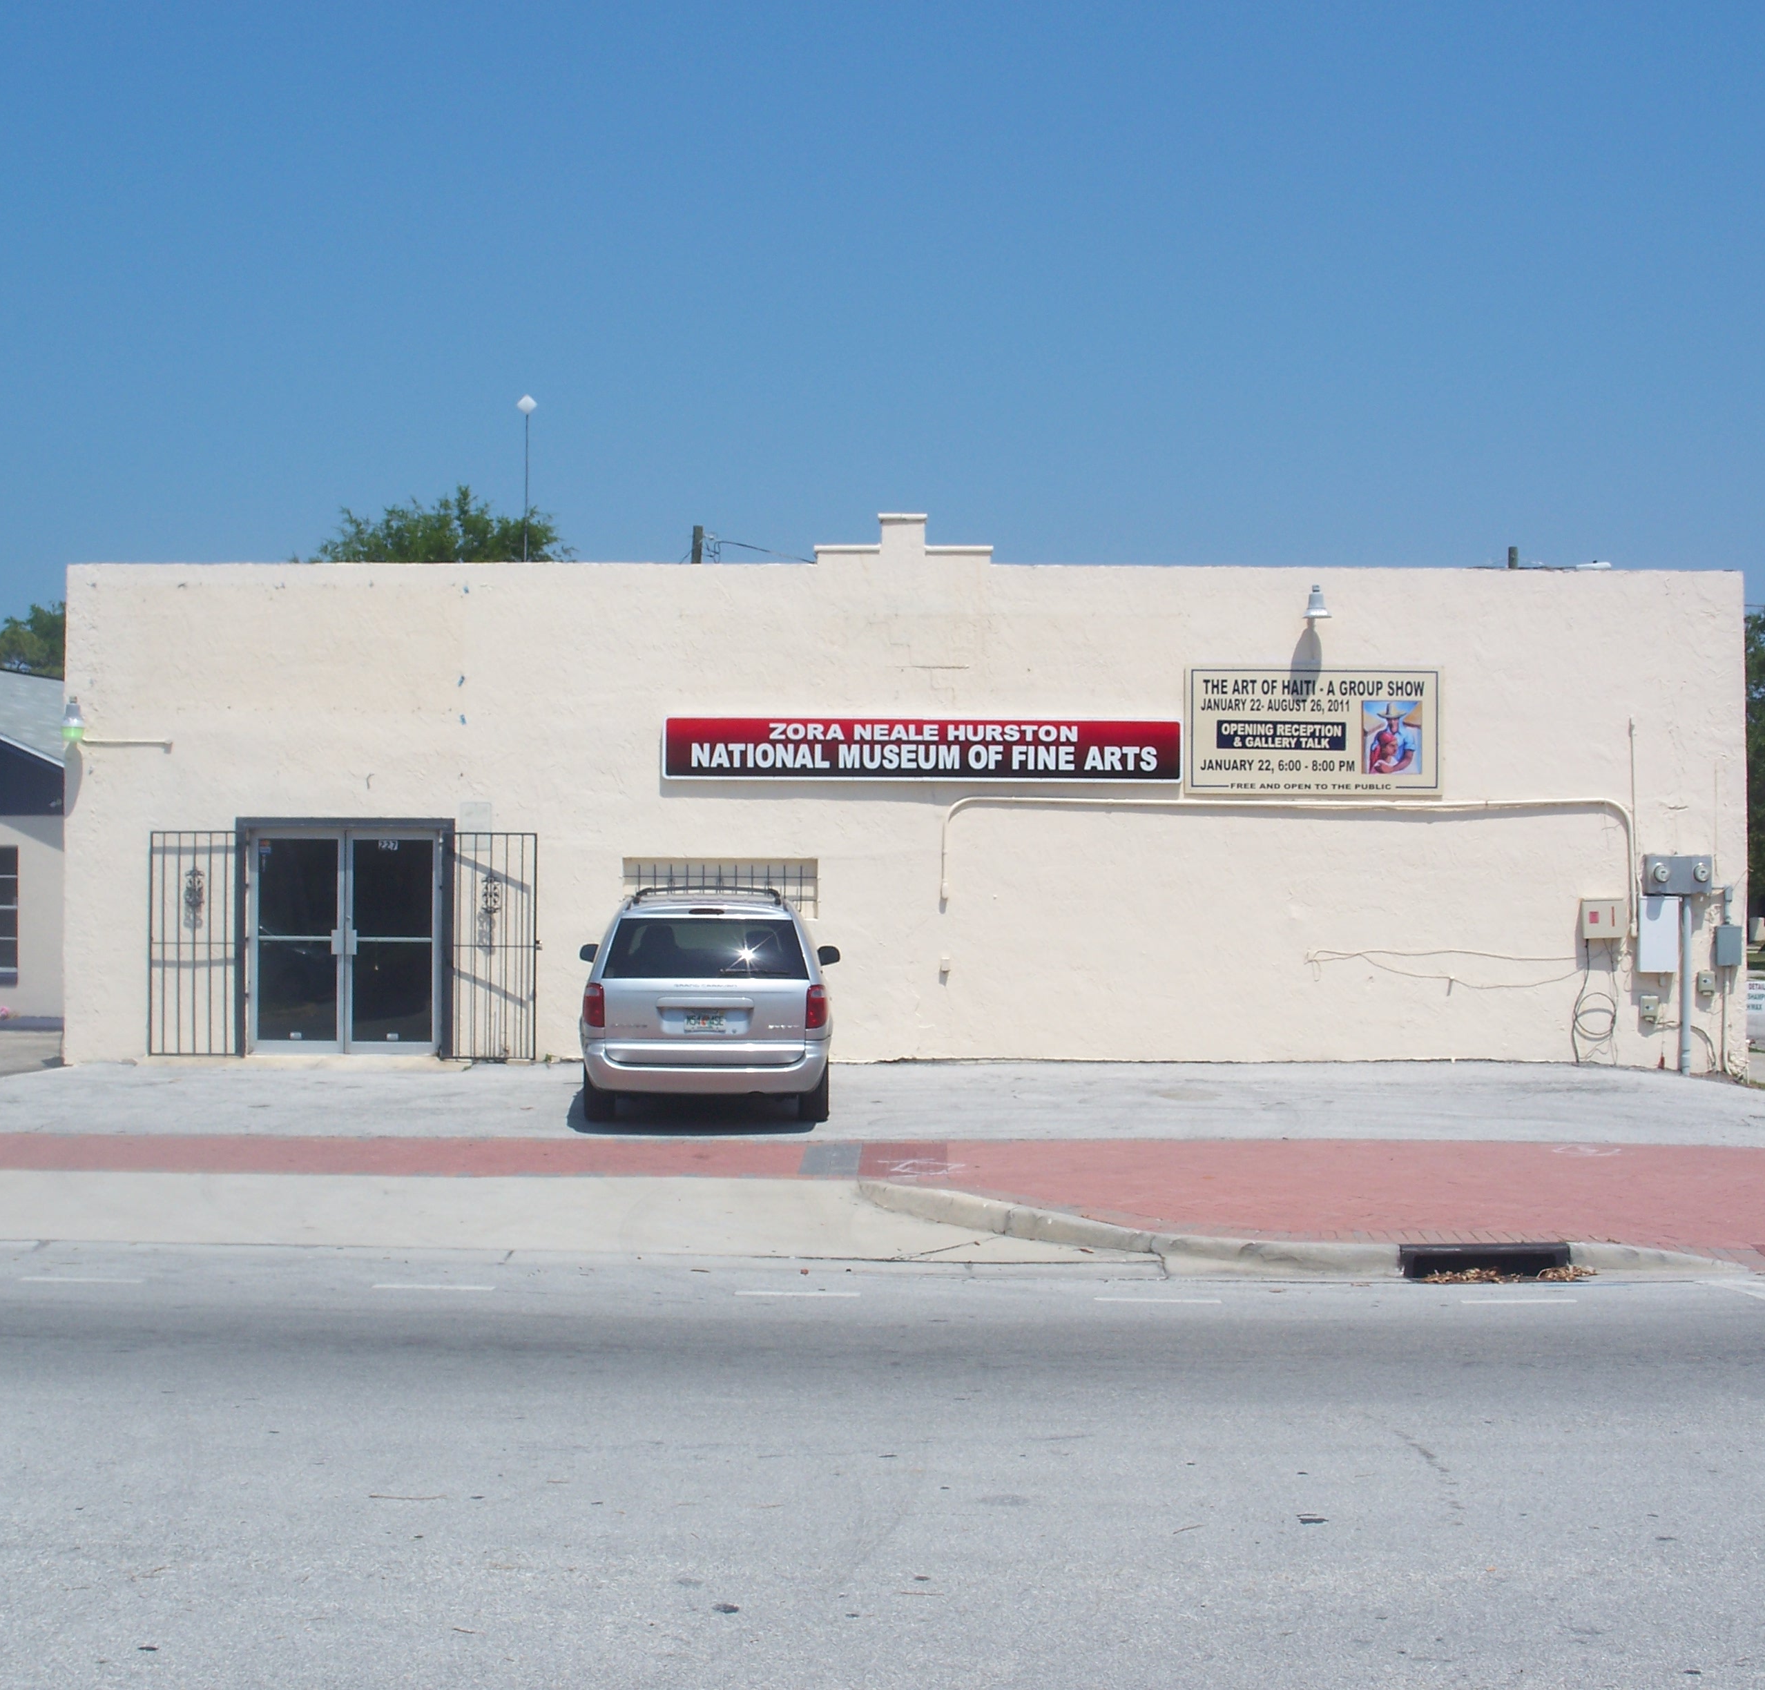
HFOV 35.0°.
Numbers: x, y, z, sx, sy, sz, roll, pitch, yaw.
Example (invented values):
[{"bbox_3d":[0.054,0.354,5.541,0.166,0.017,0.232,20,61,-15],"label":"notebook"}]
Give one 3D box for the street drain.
[{"bbox_3d":[3.190,2.210,14.800,0.910,0.200,0.200,0,-1,-3],"label":"street drain"}]

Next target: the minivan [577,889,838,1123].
[{"bbox_3d":[-1.400,1.200,22.800,2.050,1.770,5.050,0,0,-3],"label":"minivan"}]

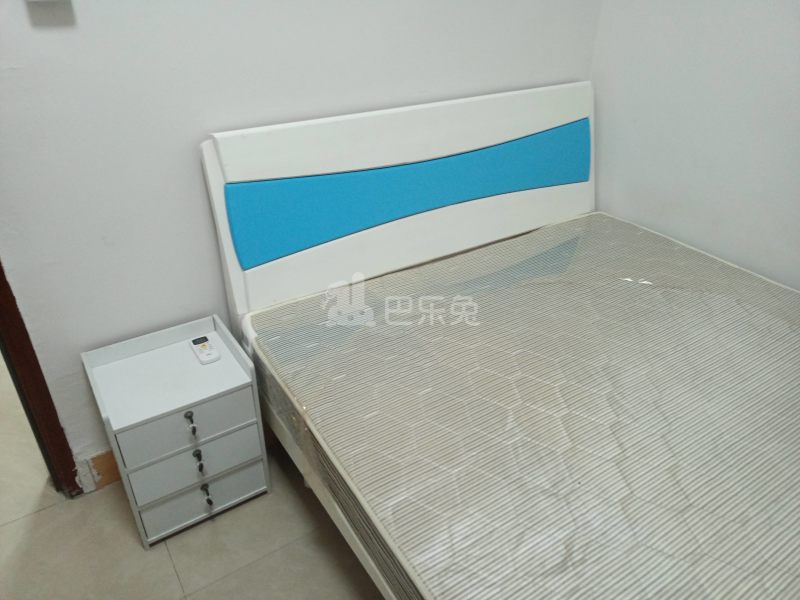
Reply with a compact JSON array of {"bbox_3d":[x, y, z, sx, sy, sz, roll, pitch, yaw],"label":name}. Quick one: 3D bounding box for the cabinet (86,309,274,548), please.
[{"bbox_3d":[-0.648,0.378,1.782,0.383,0.505,0.299,-18,37,-29],"label":"cabinet"}]

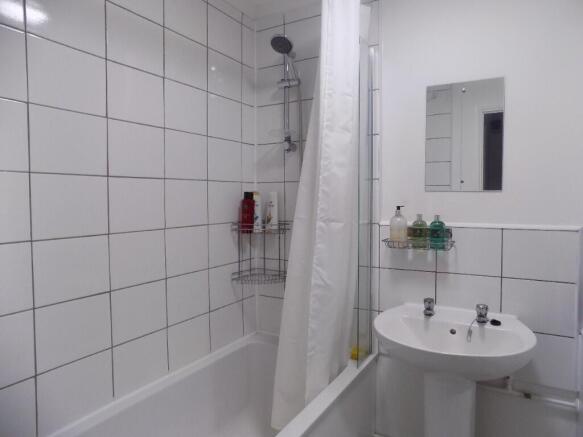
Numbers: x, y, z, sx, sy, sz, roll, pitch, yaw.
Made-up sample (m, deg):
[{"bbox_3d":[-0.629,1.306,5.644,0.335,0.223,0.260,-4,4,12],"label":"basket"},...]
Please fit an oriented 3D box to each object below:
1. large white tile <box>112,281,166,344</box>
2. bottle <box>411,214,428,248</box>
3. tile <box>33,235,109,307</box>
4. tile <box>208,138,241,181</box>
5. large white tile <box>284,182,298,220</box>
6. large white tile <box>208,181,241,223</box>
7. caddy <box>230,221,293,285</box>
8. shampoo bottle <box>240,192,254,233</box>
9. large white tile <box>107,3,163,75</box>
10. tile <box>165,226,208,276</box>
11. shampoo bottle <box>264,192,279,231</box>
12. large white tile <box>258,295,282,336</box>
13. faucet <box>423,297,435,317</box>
[{"bbox_3d":[-0.573,0.348,1.471,0.010,0.198,0.248,2,3,30],"label":"large white tile"},{"bbox_3d":[0.539,0.053,1.619,0.064,0.142,0.060,2,3,30],"label":"bottle"},{"bbox_3d":[-0.699,0.160,1.246,0.010,0.198,0.248,2,3,30],"label":"tile"},{"bbox_3d":[-0.323,-0.278,1.871,0.010,0.198,0.248,2,3,30],"label":"tile"},{"bbox_3d":[0.075,-0.079,1.944,0.244,0.197,0.010,1,3,30],"label":"large white tile"},{"bbox_3d":[-0.321,-0.076,1.890,0.010,0.200,0.250,1,3,30],"label":"large white tile"},{"bbox_3d":[-0.162,0.166,2.022,0.310,0.300,0.190,-1,3,-15],"label":"caddy"},{"bbox_3d":[-0.223,-0.029,1.975,0.067,0.206,0.047,-1,3,-6],"label":"shampoo bottle"},{"bbox_3d":[-0.581,-0.658,1.417,0.010,0.200,0.250,1,3,30],"label":"large white tile"},{"bbox_3d":[-0.445,0.137,1.677,0.010,0.198,0.248,2,3,30],"label":"tile"},{"bbox_3d":[-0.108,-0.034,2.005,0.066,0.200,0.045,0,3,8],"label":"shampoo bottle"},{"bbox_3d":[-0.111,0.530,2.106,0.187,0.197,0.010,1,3,30],"label":"large white tile"},{"bbox_3d":[0.558,0.359,1.578,0.045,0.073,0.085,2,3,30],"label":"faucet"}]

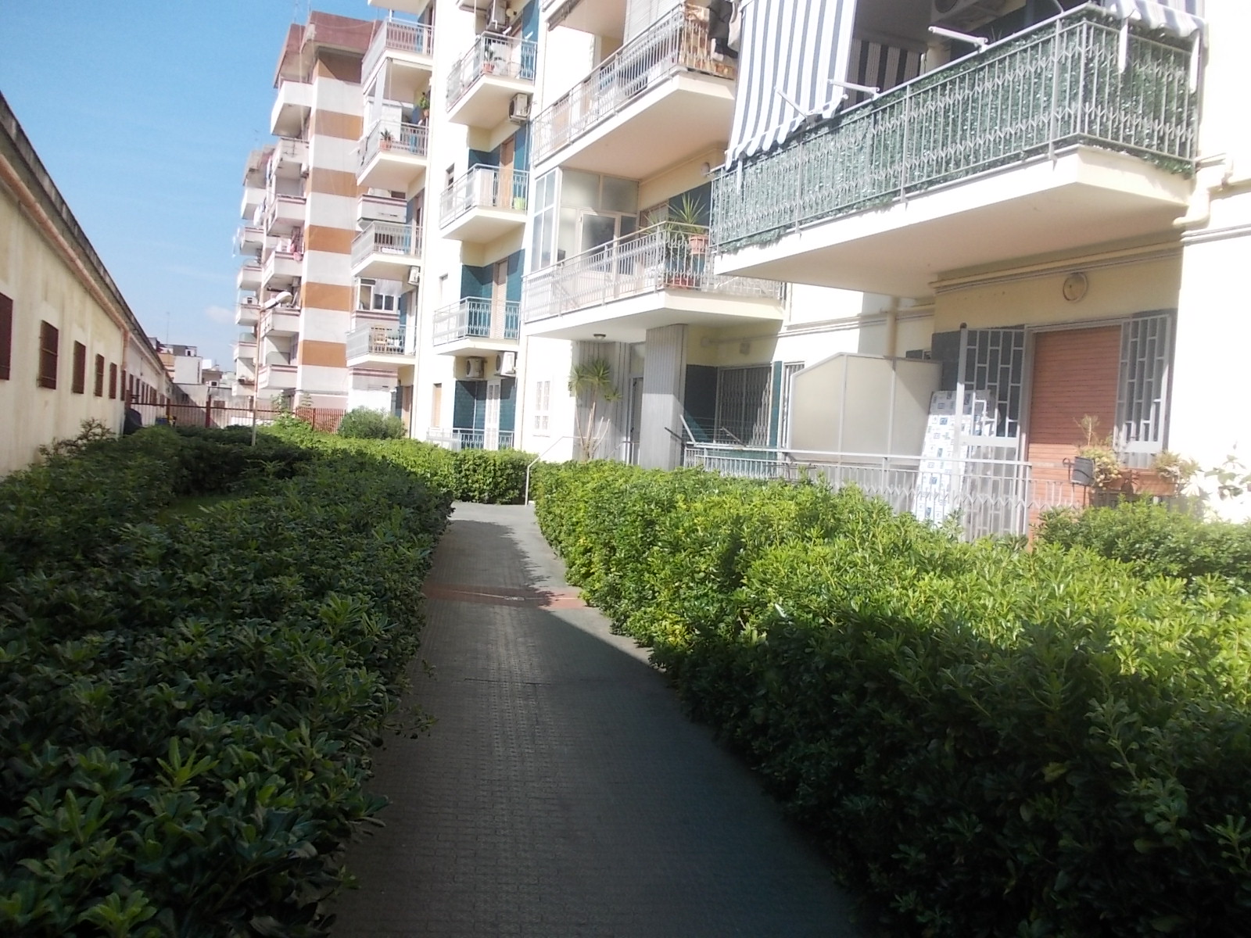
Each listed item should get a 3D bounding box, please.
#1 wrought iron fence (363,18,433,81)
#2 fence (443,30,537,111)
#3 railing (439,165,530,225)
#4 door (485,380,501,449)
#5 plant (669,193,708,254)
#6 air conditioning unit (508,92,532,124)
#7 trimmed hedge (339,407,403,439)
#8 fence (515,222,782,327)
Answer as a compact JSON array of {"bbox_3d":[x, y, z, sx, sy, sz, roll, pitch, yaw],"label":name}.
[{"bbox_3d":[-7.609,-13.637,33.622,1.455,0.959,4.080,2,2,-25],"label":"wrought iron fence"},{"bbox_3d":[-3.533,-10.003,26.130,1.292,1.020,3.468,2,2,-25],"label":"fence"},{"bbox_3d":[-3.751,-6.930,26.415,1.292,1.034,3.468,2,2,-25],"label":"railing"},{"bbox_3d":[-3.568,-1.272,27.219,0.082,2.319,1.360,2,2,-25],"label":"door"},{"bbox_3d":[0.969,-3.781,15.562,0.575,0.888,0.544,2,2,0],"label":"plant"},{"bbox_3d":[-2.705,-8.931,25.172,0.329,0.587,0.768,2,2,-25],"label":"air conditioning unit"},{"bbox_3d":[-7.700,-0.925,30.495,1.717,1.877,1.768,2,2,-25],"label":"trimmed hedge"},{"bbox_3d":[0.212,-3.319,18.552,2.108,1.034,6.494,2,2,-25],"label":"fence"}]

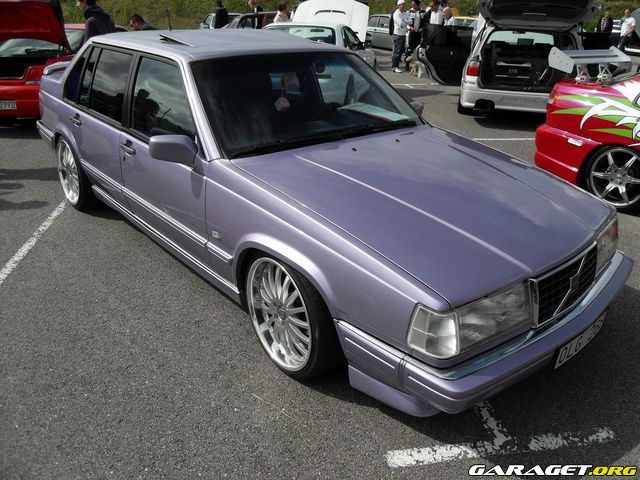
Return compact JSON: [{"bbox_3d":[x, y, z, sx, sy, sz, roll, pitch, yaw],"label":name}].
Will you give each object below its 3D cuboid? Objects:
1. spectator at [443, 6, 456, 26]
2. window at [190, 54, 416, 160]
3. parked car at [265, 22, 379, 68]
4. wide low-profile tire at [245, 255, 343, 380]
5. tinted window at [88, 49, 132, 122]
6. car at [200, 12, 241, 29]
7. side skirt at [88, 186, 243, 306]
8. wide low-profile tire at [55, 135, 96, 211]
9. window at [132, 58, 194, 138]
[{"bbox_3d":[3.133,-4.966,12.971,0.360,1.600,0.480,-10,28,-24],"label":"spectator"},{"bbox_3d":[-0.017,-0.877,3.089,1.480,0.120,0.700,-19,67,-38],"label":"window"},{"bbox_3d":[-0.027,-3.317,9.547,1.740,1.290,4.200,7,26,11],"label":"parked car"},{"bbox_3d":[-0.111,0.325,2.522,0.250,0.655,0.655,-16,31,-34],"label":"wide low-profile tire"},{"bbox_3d":[-1.443,-1.059,3.552,0.050,0.460,0.620,8,14,-47],"label":"tinted window"},{"bbox_3d":[-3.061,-6.775,17.225,1.700,1.410,4.250,-8,26,-20],"label":"car"},{"bbox_3d":[-1.067,-0.050,3.374,0.100,0.140,2.080,-19,33,-38],"label":"side skirt"},{"bbox_3d":[-1.976,-0.603,4.348,0.250,0.655,0.655,-19,33,-38],"label":"wide low-profile tire"},{"bbox_3d":[-0.899,-0.791,3.001,0.050,0.450,0.930,8,14,-47],"label":"window"}]

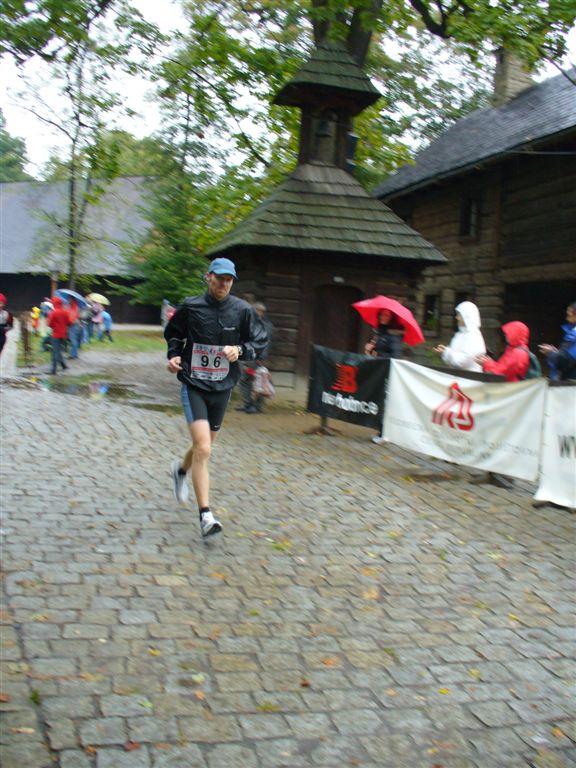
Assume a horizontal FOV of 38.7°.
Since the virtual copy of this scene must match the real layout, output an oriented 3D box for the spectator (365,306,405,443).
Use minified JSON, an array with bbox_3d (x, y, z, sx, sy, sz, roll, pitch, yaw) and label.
[{"bbox_3d":[1.204,-0.123,10.071,0.400,1.630,0.500,-1,6,-37],"label":"spectator"}]

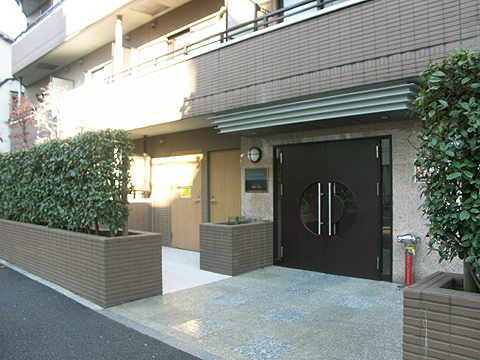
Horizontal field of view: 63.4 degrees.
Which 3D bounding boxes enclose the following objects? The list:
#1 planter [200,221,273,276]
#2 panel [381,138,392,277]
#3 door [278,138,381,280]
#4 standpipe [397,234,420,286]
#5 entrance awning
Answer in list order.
[{"bbox_3d":[-0.038,1.173,6.932,0.785,0.795,1.162,-1,-2,41],"label":"planter"},{"bbox_3d":[2.194,0.406,5.815,0.160,2.065,0.060,-1,-2,41],"label":"panel"},{"bbox_3d":[1.428,0.472,6.483,1.825,2.145,0.070,-1,-2,41],"label":"door"},{"bbox_3d":[2.359,1.140,5.410,0.300,0.745,0.210,-1,-2,41],"label":"standpipe"},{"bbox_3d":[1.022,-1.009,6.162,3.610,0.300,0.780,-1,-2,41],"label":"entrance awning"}]

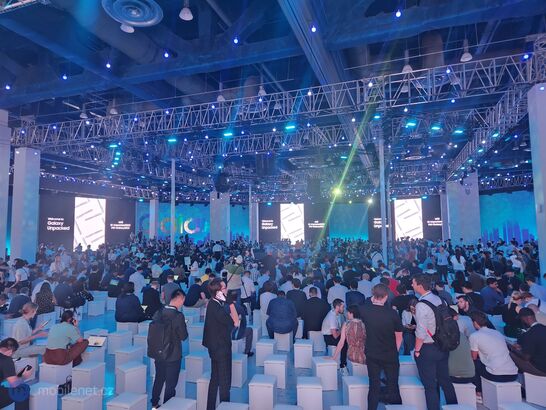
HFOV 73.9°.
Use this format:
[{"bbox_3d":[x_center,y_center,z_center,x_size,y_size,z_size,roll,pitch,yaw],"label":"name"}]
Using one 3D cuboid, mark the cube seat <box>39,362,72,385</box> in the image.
[{"bbox_3d":[-3.459,2.741,5.796,0.320,0.410,0.320,-2,-5,16],"label":"cube seat"}]

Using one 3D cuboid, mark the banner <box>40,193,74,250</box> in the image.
[{"bbox_3d":[-18.214,1.648,30.852,0.100,4.800,2.830,-4,-6,36],"label":"banner"}]

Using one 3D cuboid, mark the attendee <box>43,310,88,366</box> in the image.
[{"bbox_3d":[-3.539,2.483,6.382,0.560,1.240,0.720,-1,-5,8],"label":"attendee"}]

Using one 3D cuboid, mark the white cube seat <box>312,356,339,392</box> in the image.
[{"bbox_3d":[0.832,2.693,5.795,0.320,0.410,0.320,0,-5,-5],"label":"white cube seat"}]

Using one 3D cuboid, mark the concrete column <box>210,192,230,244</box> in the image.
[{"bbox_3d":[-4.769,1.908,32.958,1.350,6.490,1.350,-2,-5,15],"label":"concrete column"}]

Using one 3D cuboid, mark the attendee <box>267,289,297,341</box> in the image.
[{"bbox_3d":[0.212,2.359,7.451,0.630,1.170,0.820,-1,-5,4],"label":"attendee"}]

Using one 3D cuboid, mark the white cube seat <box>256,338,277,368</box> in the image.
[{"bbox_3d":[-0.114,2.823,6.928,0.330,0.419,0.330,-2,-4,12],"label":"white cube seat"}]

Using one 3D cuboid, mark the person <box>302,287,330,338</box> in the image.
[{"bbox_3d":[0.947,2.527,8.253,0.580,1.315,0.780,-1,-5,3],"label":"person"}]

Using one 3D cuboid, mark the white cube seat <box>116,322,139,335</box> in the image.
[{"bbox_3d":[-3.418,2.964,8.550,0.320,0.410,0.320,-2,-5,21],"label":"white cube seat"}]

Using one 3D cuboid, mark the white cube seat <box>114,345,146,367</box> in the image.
[{"bbox_3d":[-2.573,2.825,6.540,0.330,0.419,0.330,-2,-4,16],"label":"white cube seat"}]

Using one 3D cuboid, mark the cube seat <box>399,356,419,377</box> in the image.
[{"bbox_3d":[2.189,2.777,6.006,0.341,0.425,0.340,-1,-5,1],"label":"cube seat"}]

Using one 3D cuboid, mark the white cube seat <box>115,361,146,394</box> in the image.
[{"bbox_3d":[-2.289,2.833,5.862,0.340,0.425,0.341,-5,-6,43],"label":"white cube seat"}]

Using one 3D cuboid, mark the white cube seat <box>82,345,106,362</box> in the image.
[{"bbox_3d":[-3.302,2.836,6.577,0.330,0.419,0.330,-2,-4,13],"label":"white cube seat"}]

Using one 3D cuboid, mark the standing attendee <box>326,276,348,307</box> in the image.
[{"bbox_3d":[1.680,2.542,9.487,0.550,1.320,0.720,-1,-4,5],"label":"standing attendee"}]

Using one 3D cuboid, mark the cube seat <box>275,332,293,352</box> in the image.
[{"bbox_3d":[0.238,2.886,7.824,0.330,0.419,0.330,-2,-5,19],"label":"cube seat"}]

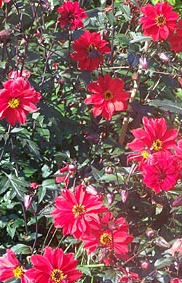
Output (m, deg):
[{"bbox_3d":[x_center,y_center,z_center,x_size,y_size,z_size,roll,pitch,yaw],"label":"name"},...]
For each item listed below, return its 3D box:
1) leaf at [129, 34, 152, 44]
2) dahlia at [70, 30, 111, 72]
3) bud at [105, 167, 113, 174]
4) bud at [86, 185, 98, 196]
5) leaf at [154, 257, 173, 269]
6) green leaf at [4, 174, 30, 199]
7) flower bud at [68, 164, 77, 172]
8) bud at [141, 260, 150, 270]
[{"bbox_3d":[0.113,-0.233,2.620,0.056,0.012,0.027,-12,32,-15],"label":"leaf"},{"bbox_3d":[-0.001,-0.189,2.400,0.084,0.087,0.035,0,-3,5],"label":"dahlia"},{"bbox_3d":[0.034,0.056,2.200,0.015,0.015,0.015,0,16,0],"label":"bud"},{"bbox_3d":[0.003,0.089,2.080,0.026,0.015,0.015,40,0,12],"label":"bud"},{"bbox_3d":[0.130,0.216,2.050,0.036,0.018,0.012,-28,-23,12],"label":"leaf"},{"bbox_3d":[-0.142,0.087,2.220,0.045,0.055,0.014,-31,-19,-17],"label":"green leaf"},{"bbox_3d":[-0.035,0.051,2.170,0.015,0.015,0.015,0,16,0],"label":"flower bud"},{"bbox_3d":[0.098,0.222,2.050,0.017,0.018,0.017,0,14,0],"label":"bud"}]

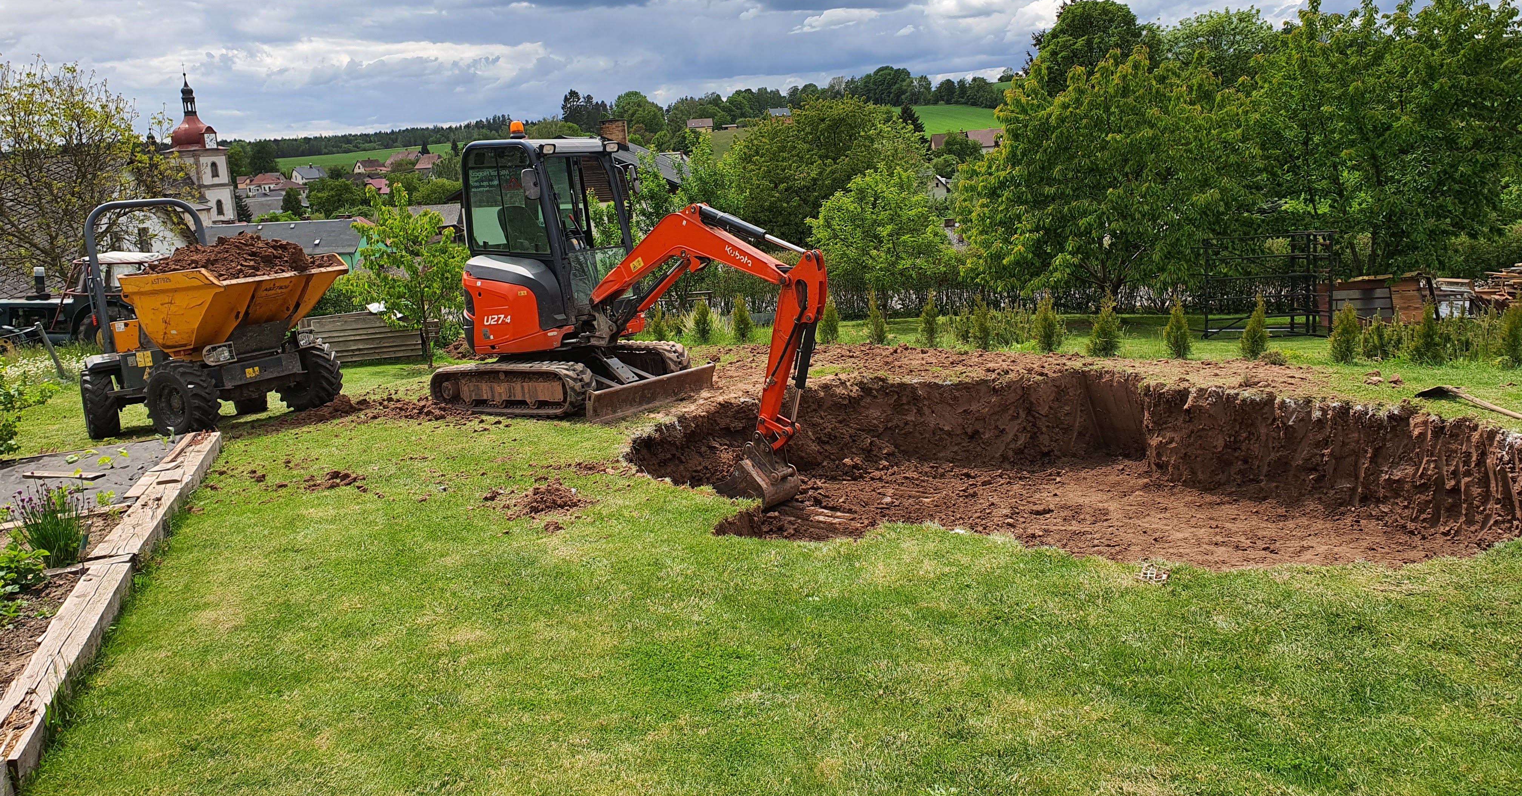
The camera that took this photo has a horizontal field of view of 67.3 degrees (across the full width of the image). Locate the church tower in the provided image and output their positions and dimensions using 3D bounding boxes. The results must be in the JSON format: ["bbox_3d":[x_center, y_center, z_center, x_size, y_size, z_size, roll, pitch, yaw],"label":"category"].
[{"bbox_3d":[-74.060,-30.430,150.310,5.800,24.360,5.800,-1,10,20],"label":"church tower"}]

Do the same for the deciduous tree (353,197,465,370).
[{"bbox_3d":[-4.403,-1.487,14.300,1.487,2.186,1.413,-4,9,0],"label":"deciduous tree"}]

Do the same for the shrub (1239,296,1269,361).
[{"bbox_3d":[4.375,-0.630,10.160,0.263,0.569,0.263,-4,10,0],"label":"shrub"}]

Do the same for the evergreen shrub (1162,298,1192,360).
[{"bbox_3d":[3.932,-0.657,10.800,0.247,0.584,0.247,-4,9,0],"label":"evergreen shrub"}]

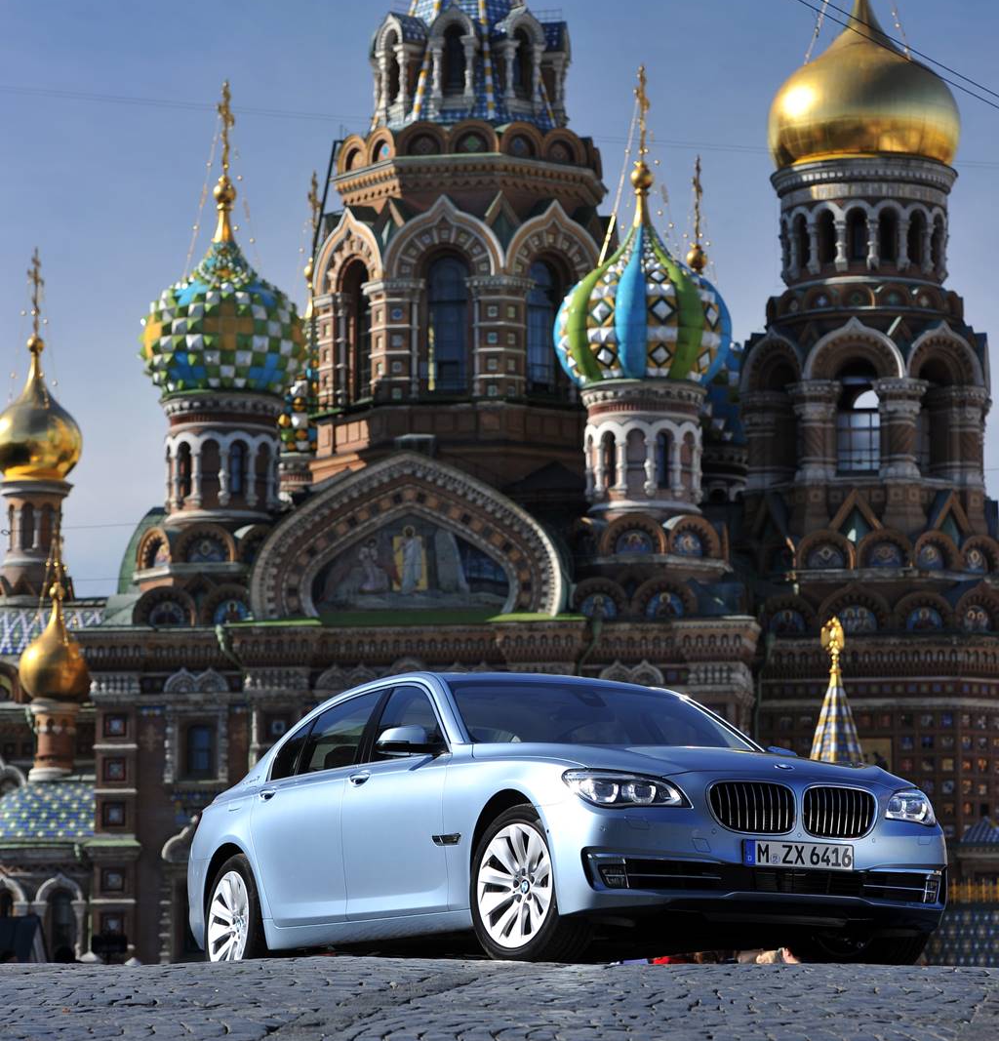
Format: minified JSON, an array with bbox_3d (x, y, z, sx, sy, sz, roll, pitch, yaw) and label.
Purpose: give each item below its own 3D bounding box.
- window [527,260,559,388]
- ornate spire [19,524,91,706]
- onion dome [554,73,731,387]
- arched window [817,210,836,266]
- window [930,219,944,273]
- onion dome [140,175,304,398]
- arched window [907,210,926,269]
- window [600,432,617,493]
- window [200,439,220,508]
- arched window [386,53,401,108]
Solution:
[{"bbox_3d":[2.034,-9.129,205.168,2.000,6.007,0.500,6,-10,-35],"label":"window"},{"bbox_3d":[-24.362,5.160,239.591,3.976,10.043,3.976,-1,-6,10],"label":"ornate spire"},{"bbox_3d":[7.666,-15.588,234.536,9.472,17.032,9.472,-1,-6,10],"label":"onion dome"},{"bbox_3d":[15.288,-13.184,204.515,1.020,2.567,0.400,-5,-9,32],"label":"arched window"},{"bbox_3d":[24.115,-15.136,241.303,0.350,3.072,1.080,-3,-6,31],"label":"window"},{"bbox_3d":[-12.710,-10.851,202.384,7.400,10.458,7.400,0,-8,0],"label":"onion dome"},{"bbox_3d":[22.394,-15.094,235.113,1.100,3.190,0.350,4,-7,-35],"label":"arched window"},{"bbox_3d":[5.759,-3.098,231.105,1.080,3.302,0.300,-5,-7,39],"label":"window"},{"bbox_3d":[-15.483,-2.515,234.437,1.120,3.728,0.300,-1,-6,10],"label":"window"},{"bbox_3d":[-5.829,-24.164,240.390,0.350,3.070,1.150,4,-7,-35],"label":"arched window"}]

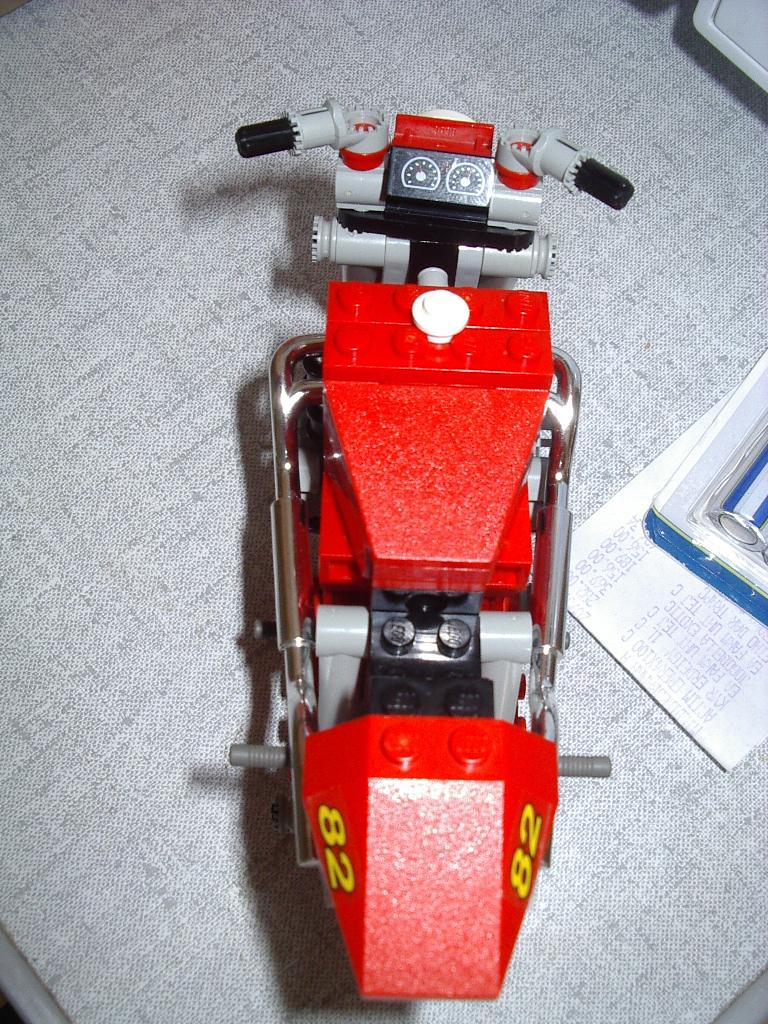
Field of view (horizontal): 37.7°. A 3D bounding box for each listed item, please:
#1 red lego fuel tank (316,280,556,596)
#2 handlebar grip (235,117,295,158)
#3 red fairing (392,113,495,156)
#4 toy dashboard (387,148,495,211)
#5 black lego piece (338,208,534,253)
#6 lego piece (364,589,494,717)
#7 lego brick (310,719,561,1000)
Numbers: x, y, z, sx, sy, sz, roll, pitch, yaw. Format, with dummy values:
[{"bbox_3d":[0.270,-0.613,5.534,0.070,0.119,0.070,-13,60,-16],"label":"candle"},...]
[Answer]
[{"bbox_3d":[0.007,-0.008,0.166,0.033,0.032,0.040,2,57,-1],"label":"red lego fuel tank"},{"bbox_3d":[-0.018,-0.055,0.165,0.010,0.005,0.005,-17,60,-13],"label":"handlebar grip"},{"bbox_3d":[0.010,-0.059,0.182,0.016,0.007,0.008,7,58,2],"label":"red fairing"},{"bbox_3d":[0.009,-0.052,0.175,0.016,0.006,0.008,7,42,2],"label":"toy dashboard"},{"bbox_3d":[0.008,-0.049,0.183,0.032,0.004,0.008,7,58,2],"label":"black lego piece"},{"bbox_3d":[0.006,0.020,0.156,0.017,0.011,0.023,2,58,-1],"label":"lego piece"},{"bbox_3d":[0.006,0.042,0.137,0.032,0.011,0.032,2,58,-1],"label":"lego brick"}]

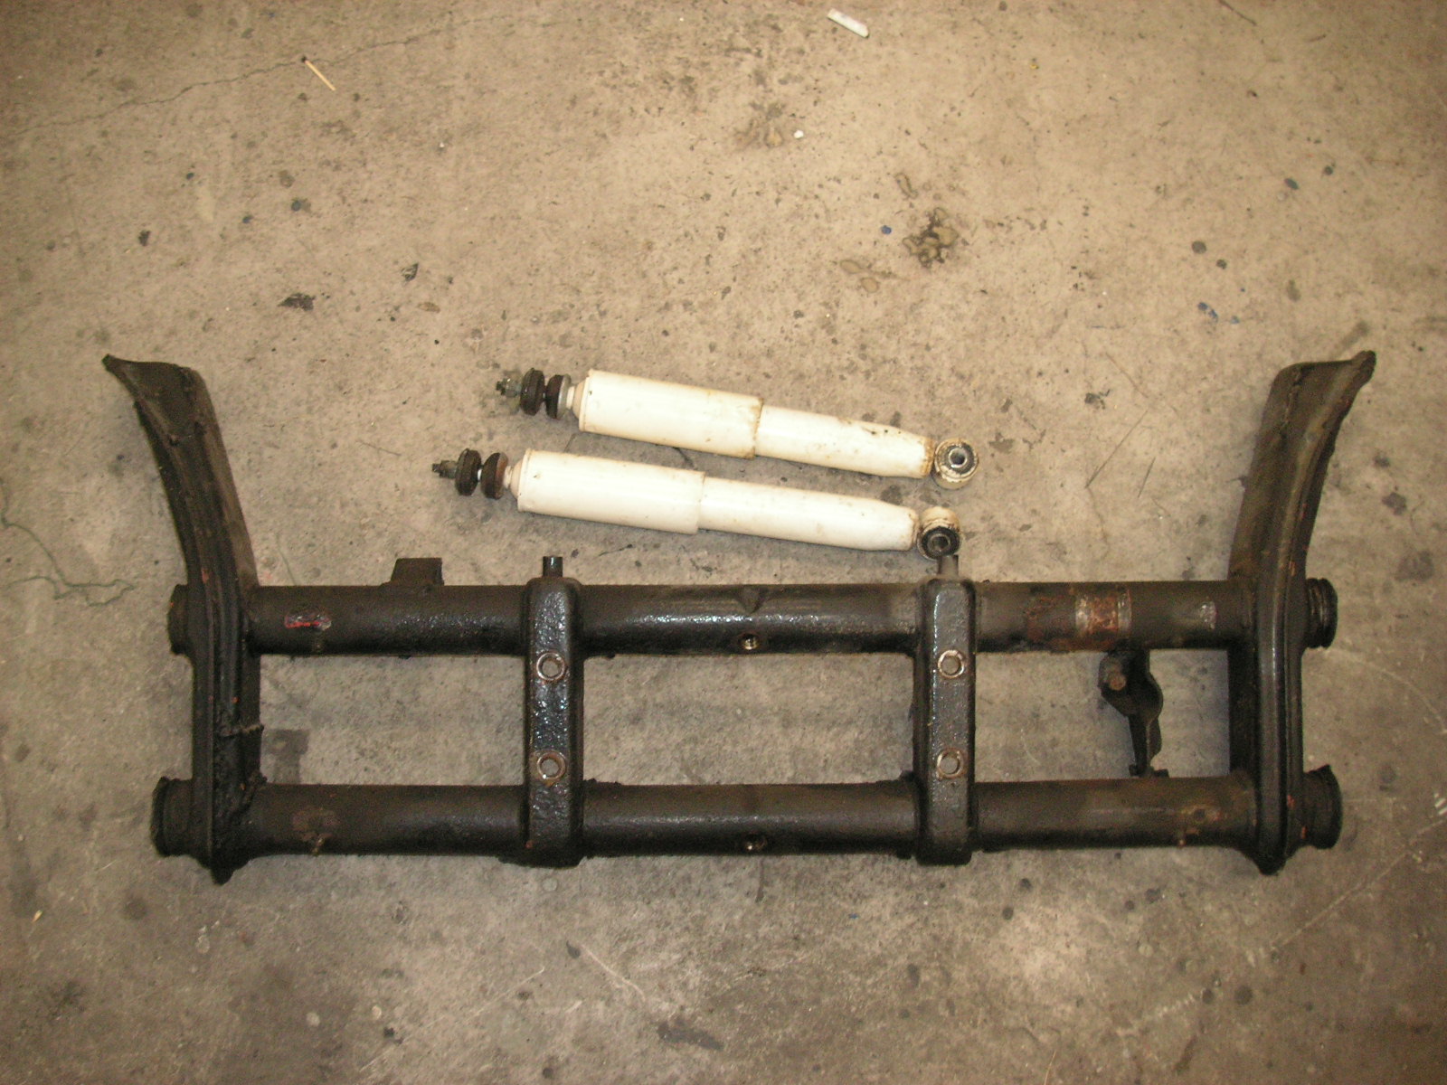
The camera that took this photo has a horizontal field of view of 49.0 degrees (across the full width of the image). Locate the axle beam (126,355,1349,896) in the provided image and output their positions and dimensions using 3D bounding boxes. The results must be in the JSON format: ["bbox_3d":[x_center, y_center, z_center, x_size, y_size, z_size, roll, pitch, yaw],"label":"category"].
[{"bbox_3d":[0.013,0.055,1.238,0.985,0.155,0.400,0,83,0],"label":"axle beam"}]

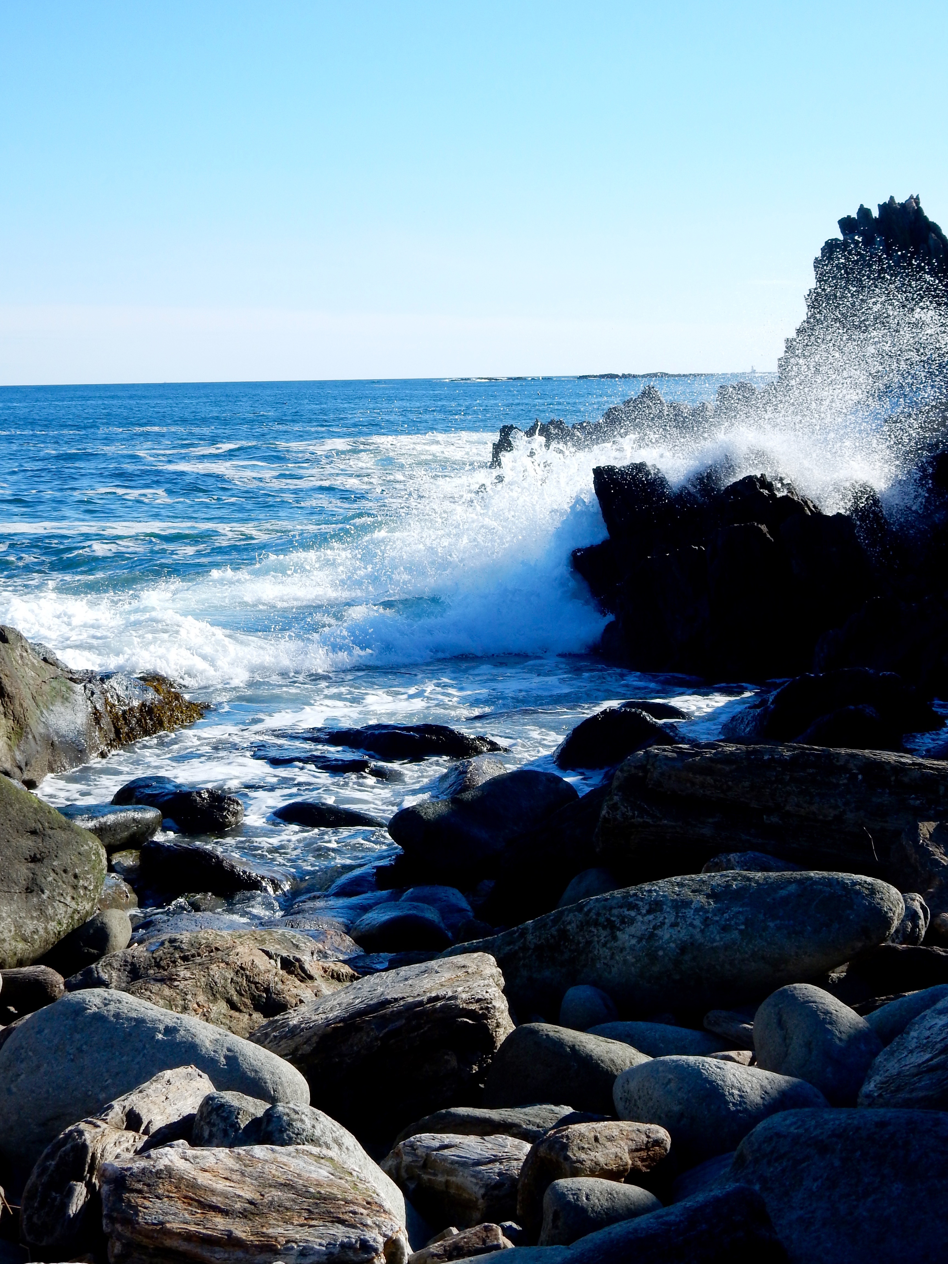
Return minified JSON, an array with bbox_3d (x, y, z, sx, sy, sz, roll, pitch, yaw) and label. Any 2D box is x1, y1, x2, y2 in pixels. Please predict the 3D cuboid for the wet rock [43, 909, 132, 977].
[{"bbox_3d":[-1.610,1.302,10.800,0.380,0.280,0.360,-1,6,0],"label":"wet rock"}]

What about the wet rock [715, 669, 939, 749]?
[{"bbox_3d":[2.499,0.555,18.100,1.520,0.620,1.200,-1,6,0],"label":"wet rock"}]

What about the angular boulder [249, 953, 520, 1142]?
[{"bbox_3d":[-0.285,1.291,8.100,0.810,0.470,0.580,-1,6,0],"label":"angular boulder"}]

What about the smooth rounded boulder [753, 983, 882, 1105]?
[{"bbox_3d":[1.062,1.281,8.000,0.400,0.400,0.400,-1,6,0],"label":"smooth rounded boulder"}]

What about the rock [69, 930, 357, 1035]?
[{"bbox_3d":[-0.964,1.294,9.500,1.060,0.380,0.700,-1,6,0],"label":"rock"}]

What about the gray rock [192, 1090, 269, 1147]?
[{"bbox_3d":[-0.621,1.272,6.700,0.220,0.190,0.210,-1,6,0],"label":"gray rock"}]

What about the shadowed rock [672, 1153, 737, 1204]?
[{"bbox_3d":[0.593,1.425,6.700,0.250,0.180,0.250,-1,6,0],"label":"shadowed rock"}]

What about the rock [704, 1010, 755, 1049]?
[{"bbox_3d":[0.927,1.414,9.200,0.230,0.130,0.180,-1,6,0],"label":"rock"}]

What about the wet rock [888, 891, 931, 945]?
[{"bbox_3d":[1.758,1.173,10.600,0.240,0.230,0.250,-1,6,0],"label":"wet rock"}]

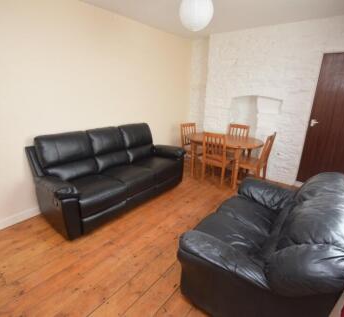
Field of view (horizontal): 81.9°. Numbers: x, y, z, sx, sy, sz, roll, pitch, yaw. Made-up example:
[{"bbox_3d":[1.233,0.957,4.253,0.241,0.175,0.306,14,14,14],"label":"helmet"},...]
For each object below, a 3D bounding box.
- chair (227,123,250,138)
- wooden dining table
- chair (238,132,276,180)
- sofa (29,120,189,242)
[{"bbox_3d":[1.298,-0.236,4.269,0.420,0.905,0.470,14,23,36],"label":"chair"},{"bbox_3d":[0.964,-0.028,3.887,1.387,0.747,0.977,13,22,32],"label":"wooden dining table"},{"bbox_3d":[1.471,-0.003,3.565,0.470,0.905,0.420,15,23,38],"label":"chair"},{"bbox_3d":[-0.789,0.113,2.988,0.938,1.008,2.046,15,23,37],"label":"sofa"}]

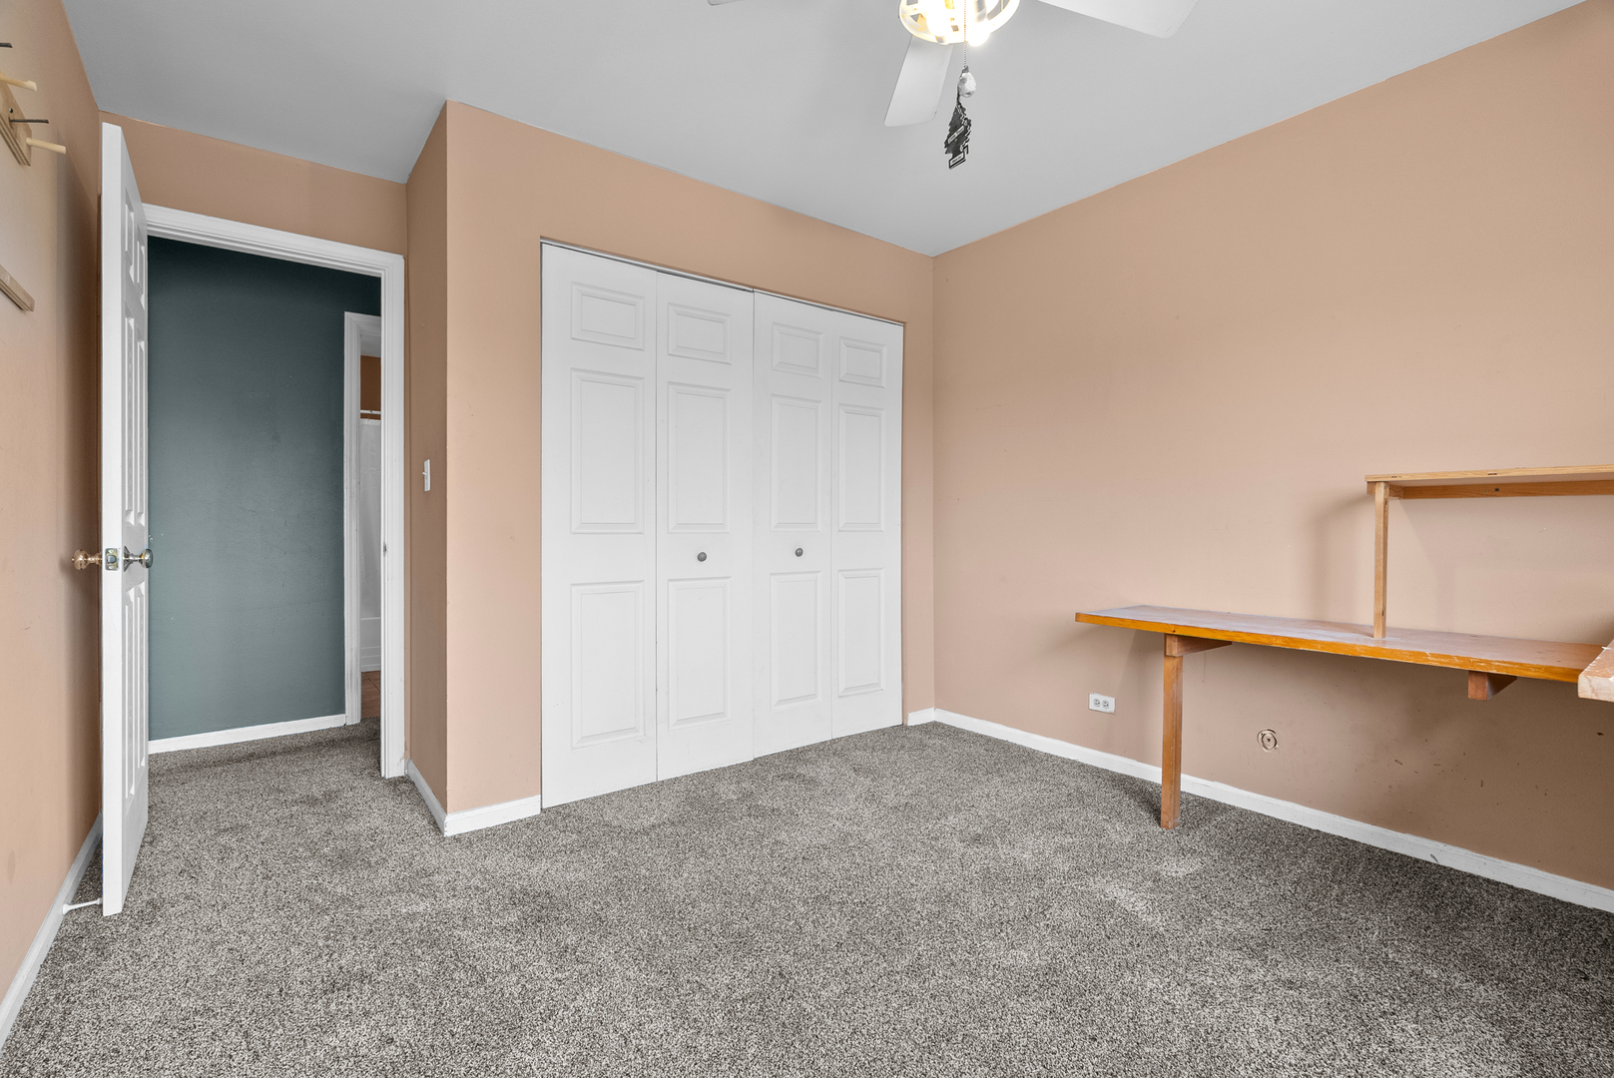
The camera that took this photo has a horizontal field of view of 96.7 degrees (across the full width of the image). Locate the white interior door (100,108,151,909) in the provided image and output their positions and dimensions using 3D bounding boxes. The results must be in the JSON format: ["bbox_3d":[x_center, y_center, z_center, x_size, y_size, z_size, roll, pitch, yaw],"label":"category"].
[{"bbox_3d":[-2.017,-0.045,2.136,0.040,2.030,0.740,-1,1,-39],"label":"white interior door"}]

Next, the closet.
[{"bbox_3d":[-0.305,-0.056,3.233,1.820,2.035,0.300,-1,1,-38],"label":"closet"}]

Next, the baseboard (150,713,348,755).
[{"bbox_3d":[-2.658,0.927,3.414,0.790,0.065,0.020,-1,1,-38],"label":"baseboard"}]

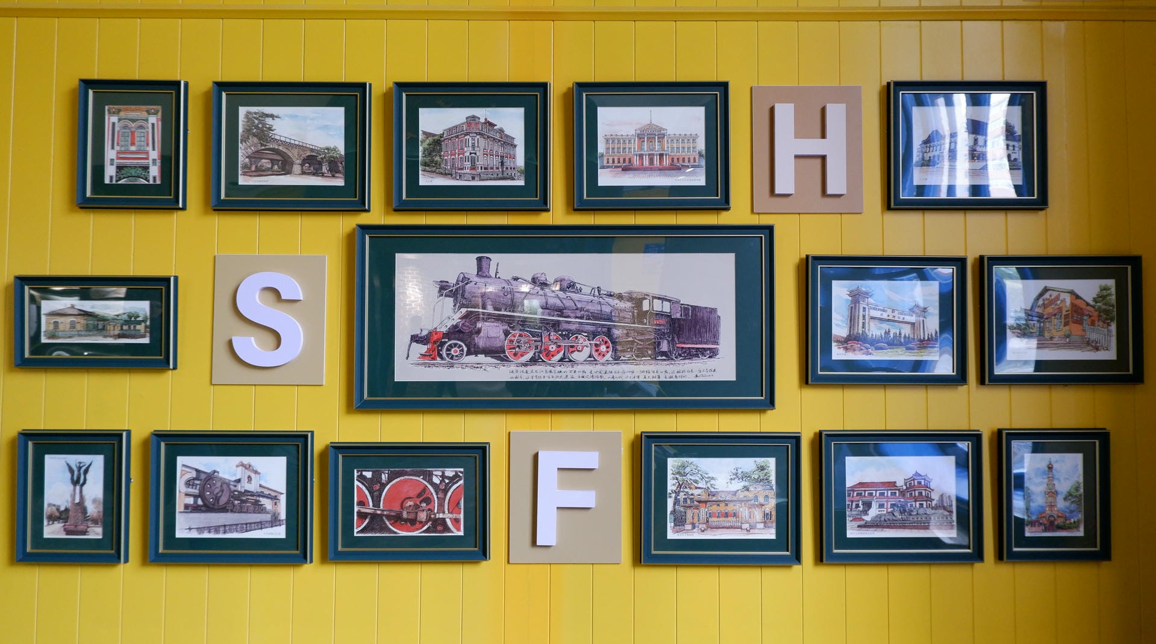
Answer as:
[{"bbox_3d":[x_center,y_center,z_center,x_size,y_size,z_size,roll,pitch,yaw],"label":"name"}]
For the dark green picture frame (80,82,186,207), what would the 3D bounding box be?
[{"bbox_3d":[-1.138,-0.456,2.038,0.264,0.323,0.030,0,-2,0],"label":"dark green picture frame"}]

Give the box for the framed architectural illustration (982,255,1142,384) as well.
[{"bbox_3d":[1.222,-0.007,2.016,0.395,0.323,0.030,0,-2,0],"label":"framed architectural illustration"}]

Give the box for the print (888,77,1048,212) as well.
[{"bbox_3d":[0.882,-0.400,1.806,0.353,0.288,0.024,0,-3,0],"label":"print"}]

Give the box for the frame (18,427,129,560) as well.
[{"bbox_3d":[-1.107,0.383,1.753,0.234,0.283,0.024,0,-3,0],"label":"frame"}]

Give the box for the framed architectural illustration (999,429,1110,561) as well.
[{"bbox_3d":[1.191,0.431,1.997,0.264,0.323,0.030,0,-2,0],"label":"framed architectural illustration"}]

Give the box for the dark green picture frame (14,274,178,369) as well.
[{"bbox_3d":[-1.068,0.001,1.772,0.349,0.202,0.024,0,-3,0],"label":"dark green picture frame"}]

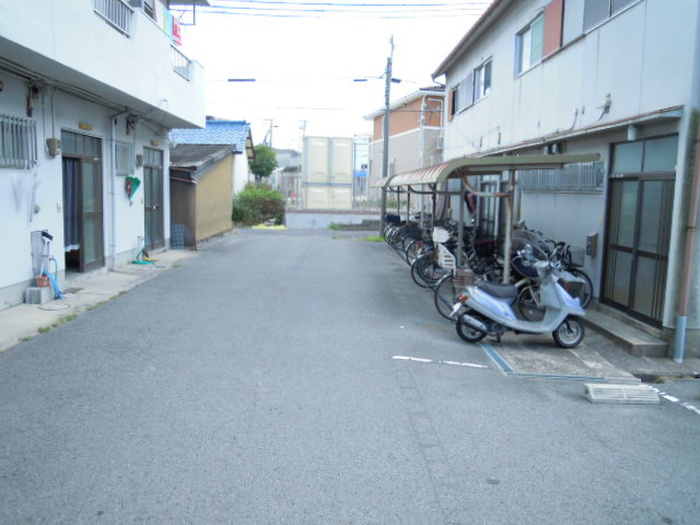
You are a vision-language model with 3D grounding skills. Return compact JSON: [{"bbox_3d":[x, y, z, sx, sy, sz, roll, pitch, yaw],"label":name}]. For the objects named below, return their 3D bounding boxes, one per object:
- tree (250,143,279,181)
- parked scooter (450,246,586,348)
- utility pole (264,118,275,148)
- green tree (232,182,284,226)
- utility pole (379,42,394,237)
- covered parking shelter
[{"bbox_3d":[-4.594,-4.193,30.109,1.700,4.000,1.700,1,7,-2],"label":"tree"},{"bbox_3d":[2.053,0.415,6.923,1.620,1.170,0.650,3,7,8],"label":"parked scooter"},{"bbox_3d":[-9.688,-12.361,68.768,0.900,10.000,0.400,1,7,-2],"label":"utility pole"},{"bbox_3d":[-4.378,-2.841,27.264,2.600,2.060,2.200,1,7,-2],"label":"green tree"},{"bbox_3d":[1.415,-4.817,22.003,0.400,7.640,0.400,1,7,-2],"label":"utility pole"},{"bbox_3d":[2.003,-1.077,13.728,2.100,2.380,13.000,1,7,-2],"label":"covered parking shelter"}]

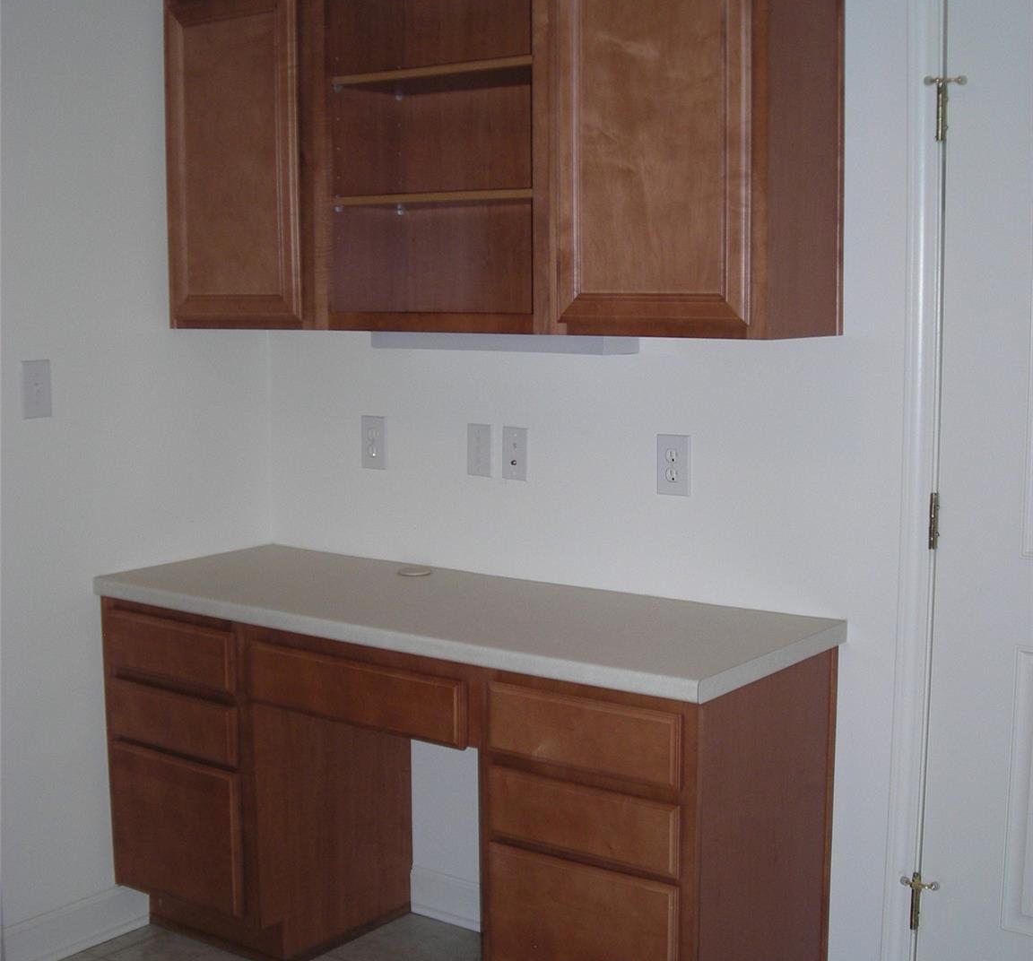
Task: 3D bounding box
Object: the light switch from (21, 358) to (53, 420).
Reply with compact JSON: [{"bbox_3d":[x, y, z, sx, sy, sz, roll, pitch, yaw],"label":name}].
[{"bbox_3d":[-0.999,-0.190,3.149,0.010,0.119,0.069,5,9,36],"label":"light switch"}]

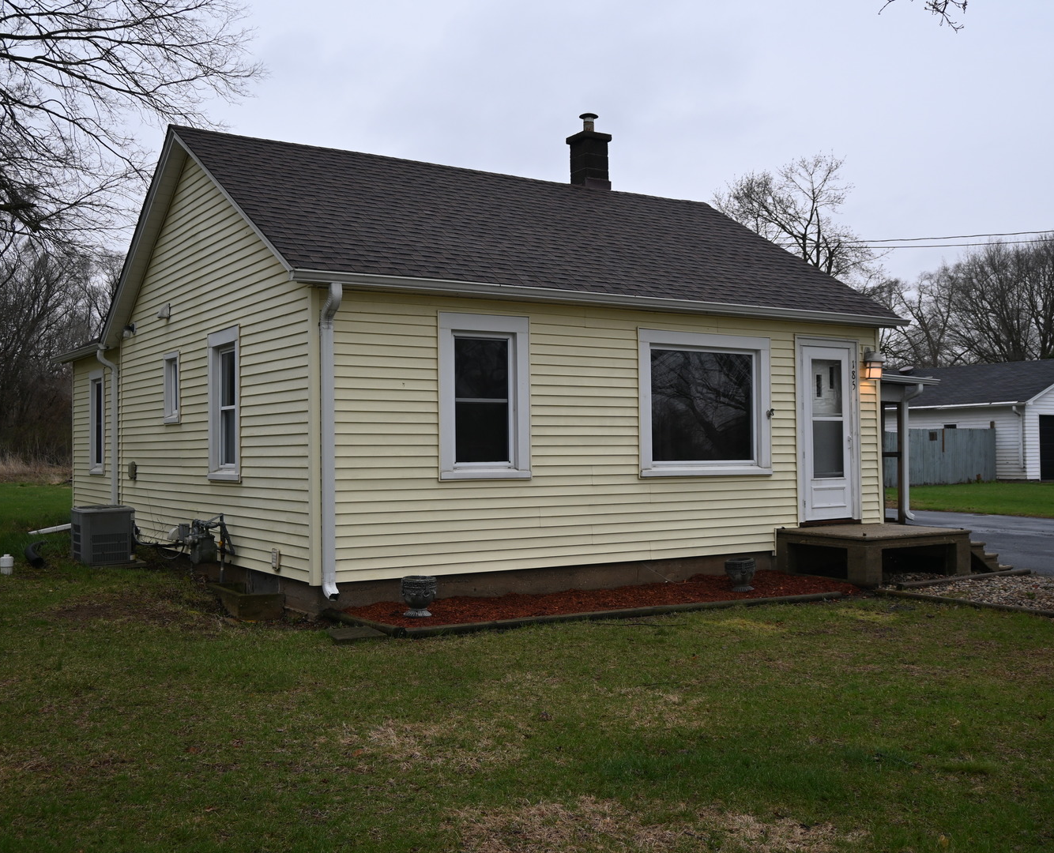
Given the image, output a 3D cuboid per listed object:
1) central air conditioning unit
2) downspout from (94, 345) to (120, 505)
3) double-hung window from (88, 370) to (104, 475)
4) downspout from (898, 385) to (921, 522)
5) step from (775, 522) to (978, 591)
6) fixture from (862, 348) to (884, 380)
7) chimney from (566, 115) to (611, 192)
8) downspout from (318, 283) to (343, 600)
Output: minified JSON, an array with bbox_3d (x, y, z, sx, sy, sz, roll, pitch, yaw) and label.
[{"bbox_3d":[-5.251,1.336,13.655,0.620,0.660,0.620,1,-2,-34],"label":"central air conditioning unit"},{"bbox_3d":[-5.898,0.142,15.523,0.295,2.540,0.110,1,-2,-34],"label":"downspout"},{"bbox_3d":[-6.492,-0.069,16.726,0.100,1.620,0.920,1,-2,-34],"label":"double-hung window"},{"bbox_3d":[6.565,0.456,18.674,0.090,2.255,0.380,1,-2,-34],"label":"downspout"},{"bbox_3d":[4.002,1.456,12.700,1.830,0.565,1.250,1,-2,-34],"label":"step"},{"bbox_3d":[4.288,-0.764,13.598,0.220,0.395,0.180,1,-2,-34],"label":"fixture"},{"bbox_3d":[0.905,-3.958,15.961,0.470,1.187,0.480,1,-2,-34],"label":"chimney"},{"bbox_3d":[-1.693,0.132,9.547,0.100,2.713,0.255,1,-2,-34],"label":"downspout"}]

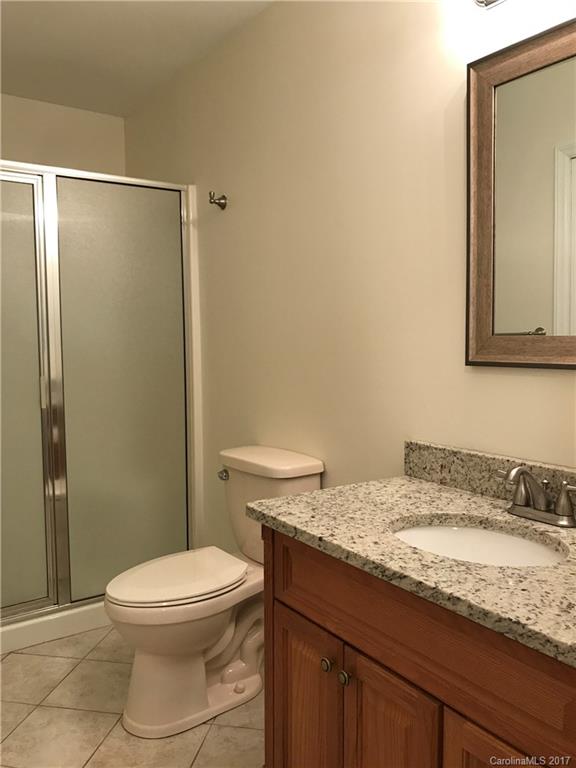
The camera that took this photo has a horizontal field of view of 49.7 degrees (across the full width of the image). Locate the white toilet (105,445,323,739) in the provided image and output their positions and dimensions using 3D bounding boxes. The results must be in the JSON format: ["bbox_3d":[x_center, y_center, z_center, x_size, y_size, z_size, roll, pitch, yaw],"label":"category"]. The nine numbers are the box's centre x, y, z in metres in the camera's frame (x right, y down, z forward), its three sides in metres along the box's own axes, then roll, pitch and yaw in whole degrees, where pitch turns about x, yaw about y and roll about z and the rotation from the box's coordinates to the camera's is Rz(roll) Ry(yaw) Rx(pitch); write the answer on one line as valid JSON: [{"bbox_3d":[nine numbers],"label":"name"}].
[{"bbox_3d":[-0.276,0.675,2.120,0.735,0.790,0.430,-4,6,-41],"label":"white toilet"}]

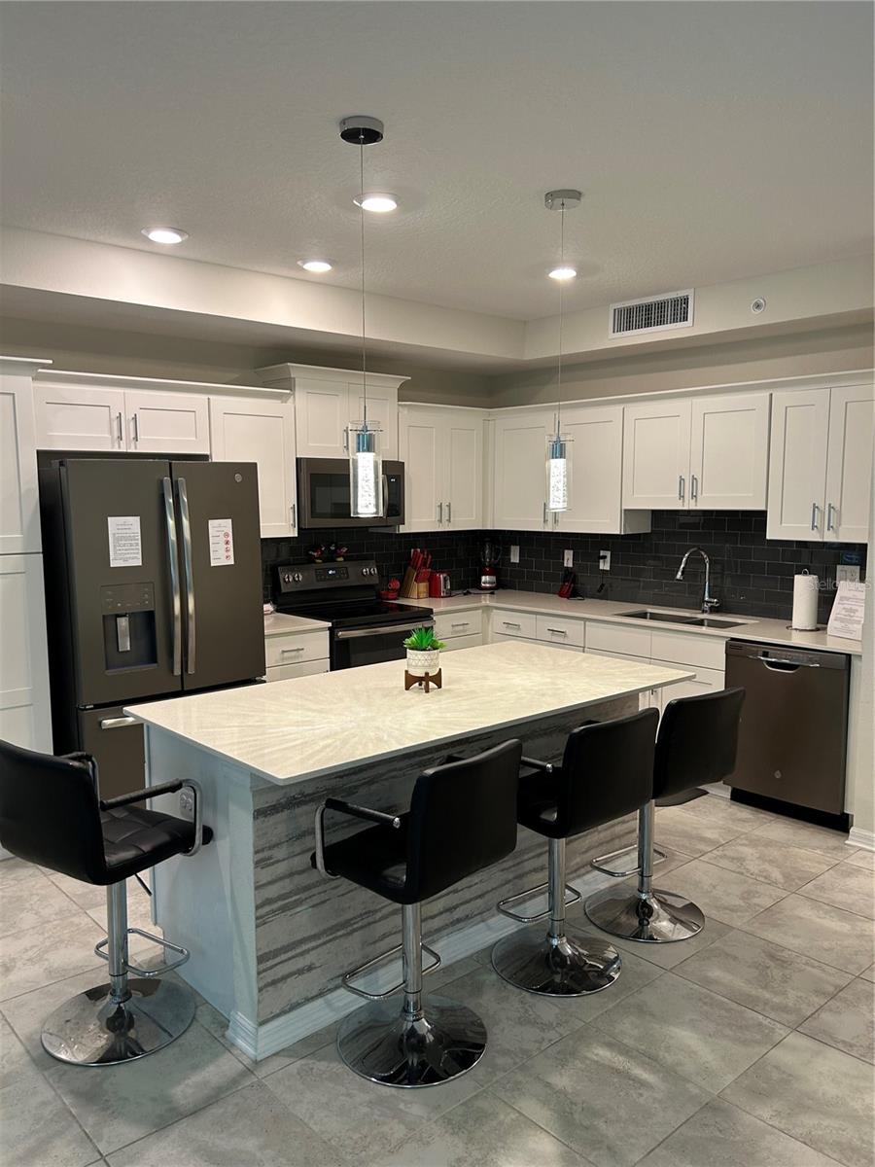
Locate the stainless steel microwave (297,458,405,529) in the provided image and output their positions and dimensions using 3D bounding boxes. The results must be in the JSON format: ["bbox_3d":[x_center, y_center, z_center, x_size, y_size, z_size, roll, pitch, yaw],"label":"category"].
[{"bbox_3d":[-0.621,-0.557,5.452,0.760,0.398,0.425,-5,8,-42],"label":"stainless steel microwave"}]

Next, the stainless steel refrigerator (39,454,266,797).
[{"bbox_3d":[-1.479,0.301,4.355,0.905,1.777,0.910,-5,8,-42],"label":"stainless steel refrigerator"}]

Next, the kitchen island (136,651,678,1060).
[{"bbox_3d":[-0.014,0.854,3.350,1.954,0.914,1.035,-5,8,-41],"label":"kitchen island"}]

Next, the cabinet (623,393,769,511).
[{"bbox_3d":[1.549,-0.734,5.049,0.318,0.613,0.924,-5,8,-42],"label":"cabinet"}]

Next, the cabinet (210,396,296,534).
[{"bbox_3d":[-1.126,-0.652,5.060,0.540,0.771,0.318,-5,8,-42],"label":"cabinet"}]

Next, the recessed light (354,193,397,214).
[{"bbox_3d":[-0.231,-1.430,3.315,0.185,0.026,0.185,0,6,0],"label":"recessed light"}]

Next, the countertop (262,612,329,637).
[{"bbox_3d":[-1.018,0.232,5.023,0.530,0.026,0.645,-5,8,-42],"label":"countertop"}]

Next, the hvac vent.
[{"bbox_3d":[1.216,-1.538,5.018,0.025,0.199,0.567,-5,8,-42],"label":"hvac vent"}]

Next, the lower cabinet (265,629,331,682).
[{"bbox_3d":[-0.988,0.693,5.094,0.465,0.885,0.630,-5,8,-41],"label":"lower cabinet"}]

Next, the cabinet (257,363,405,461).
[{"bbox_3d":[-0.620,-1.018,5.428,0.860,0.513,0.385,-5,8,-41],"label":"cabinet"}]

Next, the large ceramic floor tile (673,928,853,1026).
[{"bbox_3d":[1.106,1.330,2.977,0.443,0.010,0.443,-5,8,-42],"label":"large ceramic floor tile"}]

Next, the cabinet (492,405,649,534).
[{"bbox_3d":[0.877,-0.734,5.815,0.335,0.782,1.108,-5,8,-41],"label":"cabinet"}]

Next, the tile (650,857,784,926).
[{"bbox_3d":[1.141,1.266,3.605,0.443,0.010,0.443,-5,8,-42],"label":"tile"}]

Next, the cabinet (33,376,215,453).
[{"bbox_3d":[-1.673,-0.837,4.550,0.925,0.327,0.318,-5,8,-42],"label":"cabinet"}]

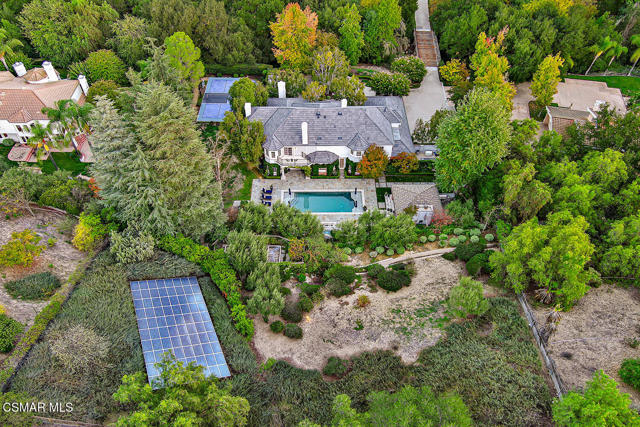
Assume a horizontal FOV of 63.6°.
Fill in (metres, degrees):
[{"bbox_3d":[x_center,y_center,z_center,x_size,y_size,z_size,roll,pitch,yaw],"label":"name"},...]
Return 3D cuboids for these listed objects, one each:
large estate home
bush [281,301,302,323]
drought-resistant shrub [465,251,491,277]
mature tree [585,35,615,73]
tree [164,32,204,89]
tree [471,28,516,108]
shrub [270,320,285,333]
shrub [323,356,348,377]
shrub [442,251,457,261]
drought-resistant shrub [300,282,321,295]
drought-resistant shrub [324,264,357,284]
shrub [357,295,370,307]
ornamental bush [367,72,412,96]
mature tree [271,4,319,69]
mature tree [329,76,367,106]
[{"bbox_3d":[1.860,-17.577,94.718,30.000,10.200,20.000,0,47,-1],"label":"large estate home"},{"bbox_3d":[-3.530,12.392,65.230,2.700,2.040,2.700,1,47,0],"label":"bush"},{"bbox_3d":[24.181,7.743,78.983,3.360,2.610,3.360,1,47,0],"label":"drought-resistant shrub"},{"bbox_3d":[59.776,-33.715,109.990,5.000,8.600,5.000,0,46,0],"label":"mature tree"},{"bbox_3d":[-25.500,-28.300,97.300,7.300,11.300,7.300,0,46,0],"label":"tree"},{"bbox_3d":[32.418,-25.714,97.121,7.700,17.000,7.300,0,46,0],"label":"tree"},{"bbox_3d":[-5.095,13.547,61.813,1.650,1.250,1.600,0,46,0],"label":"shrub"},{"bbox_3d":[1.800,17.600,59.500,2.900,1.600,2.500,0,46,0],"label":"shrub"},{"bbox_3d":[18.300,5.900,72.800,2.000,1.200,1.700,0,46,0],"label":"shrub"},{"bbox_3d":[-1.300,10.000,68.800,2.600,1.300,2.100,0,46,0],"label":"drought-resistant shrub"},{"bbox_3d":[2.800,8.300,69.900,4.200,2.000,3.400,0,46,0],"label":"drought-resistant shrub"},{"bbox_3d":[6.100,12.012,70.938,1.730,1.320,1.730,1,47,0],"label":"shrub"},{"bbox_3d":[14.267,-26.409,105.924,8.400,4.300,6.500,0,46,0],"label":"ornamental bush"},{"bbox_3d":[-4.800,-32.800,98.500,9.000,14.000,9.000,0,46,0],"label":"mature tree"},{"bbox_3d":[5.690,-23.613,102.563,7.430,6.870,6.690,1,47,0],"label":"mature tree"}]

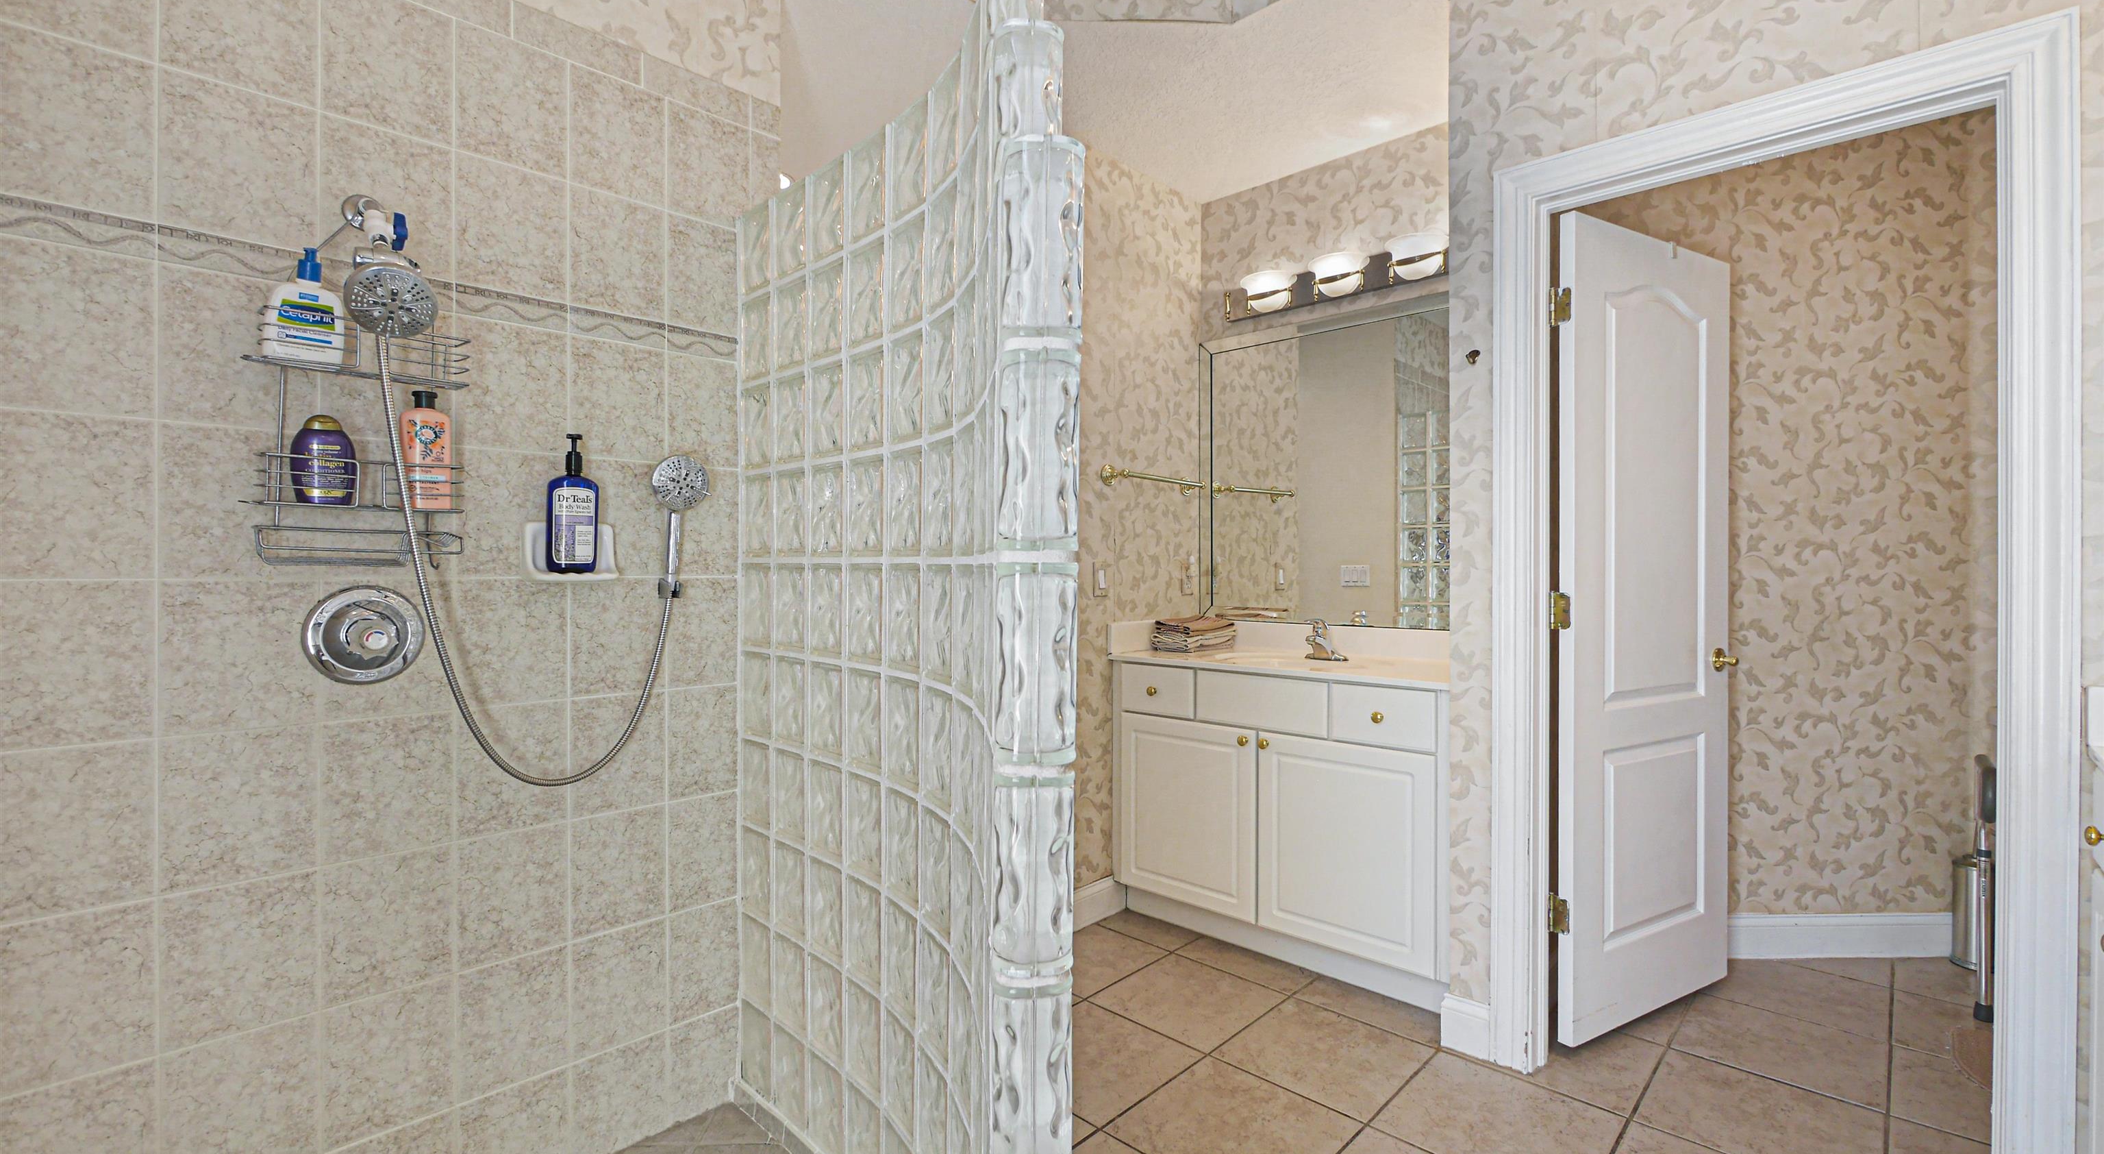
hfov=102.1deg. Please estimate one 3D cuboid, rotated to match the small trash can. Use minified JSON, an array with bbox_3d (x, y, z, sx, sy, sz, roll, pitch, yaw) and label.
[{"bbox_3d":[2.790,1.013,2.525,0.187,0.315,0.187,0,0,-44],"label":"small trash can"}]

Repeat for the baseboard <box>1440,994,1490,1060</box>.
[{"bbox_3d":[1.021,1.102,2.092,0.115,0.135,0.018,0,0,44],"label":"baseboard"}]

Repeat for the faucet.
[{"bbox_3d":[0.895,0.209,2.830,0.150,0.140,0.145,0,0,44],"label":"faucet"}]

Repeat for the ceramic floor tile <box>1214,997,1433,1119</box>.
[{"bbox_3d":[0.674,1.180,2.104,0.395,0.010,0.395,0,0,44],"label":"ceramic floor tile"}]

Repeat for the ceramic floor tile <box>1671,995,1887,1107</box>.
[{"bbox_3d":[1.814,1.171,2.119,0.395,0.010,0.395,0,0,44],"label":"ceramic floor tile"}]

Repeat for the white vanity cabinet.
[{"bbox_3d":[0.813,0.714,2.784,1.150,0.850,0.550,0,0,44],"label":"white vanity cabinet"}]

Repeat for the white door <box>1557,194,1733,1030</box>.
[{"bbox_3d":[1.620,0.132,2.301,0.775,2.045,0.037,0,0,-30],"label":"white door"}]

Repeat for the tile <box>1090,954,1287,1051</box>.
[{"bbox_3d":[0.383,1.175,2.373,0.395,0.010,0.395,0,0,44],"label":"tile"}]

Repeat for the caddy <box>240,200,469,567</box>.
[{"bbox_3d":[-1.212,-0.334,1.485,0.290,0.630,0.120,0,0,-45],"label":"caddy"}]

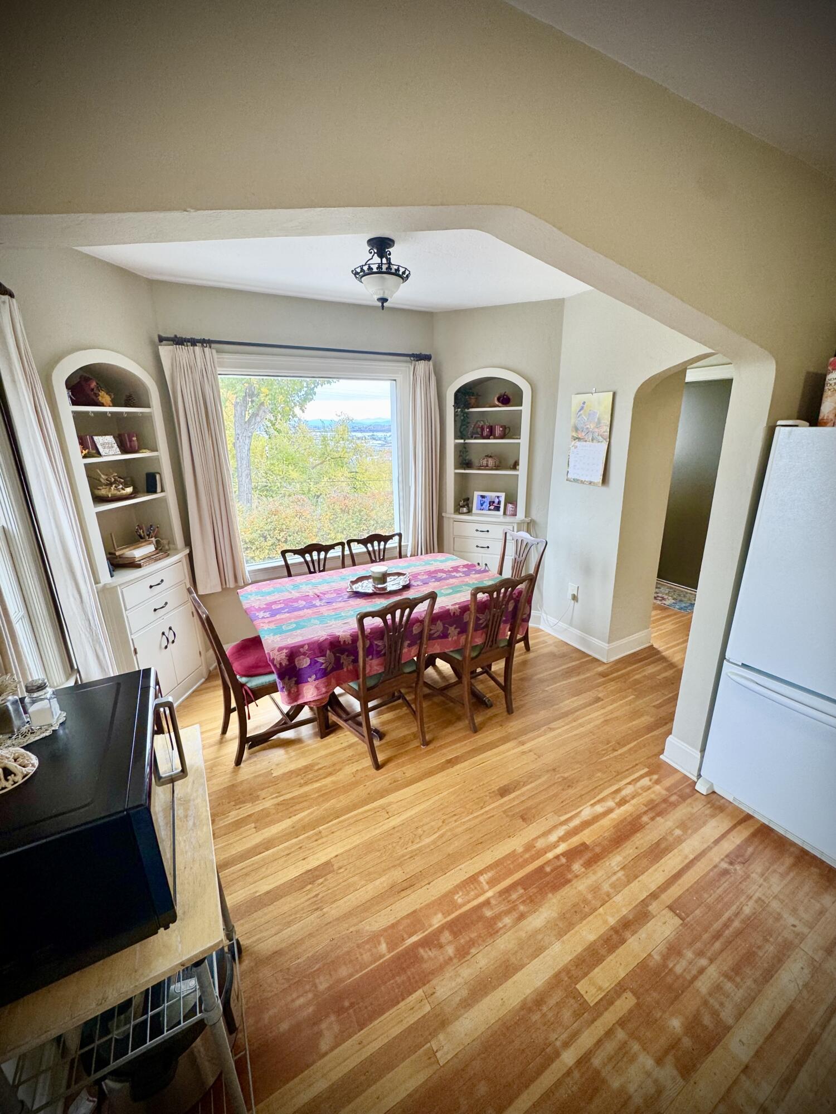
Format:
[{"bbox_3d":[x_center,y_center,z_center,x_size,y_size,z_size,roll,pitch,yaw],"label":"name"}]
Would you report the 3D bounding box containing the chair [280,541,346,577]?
[{"bbox_3d":[-0.575,0.414,2.993,0.480,0.917,0.520,-11,20,-28],"label":"chair"}]

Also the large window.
[{"bbox_3d":[-0.691,-0.681,3.335,1.460,1.430,0.110,-11,20,-28],"label":"large window"}]

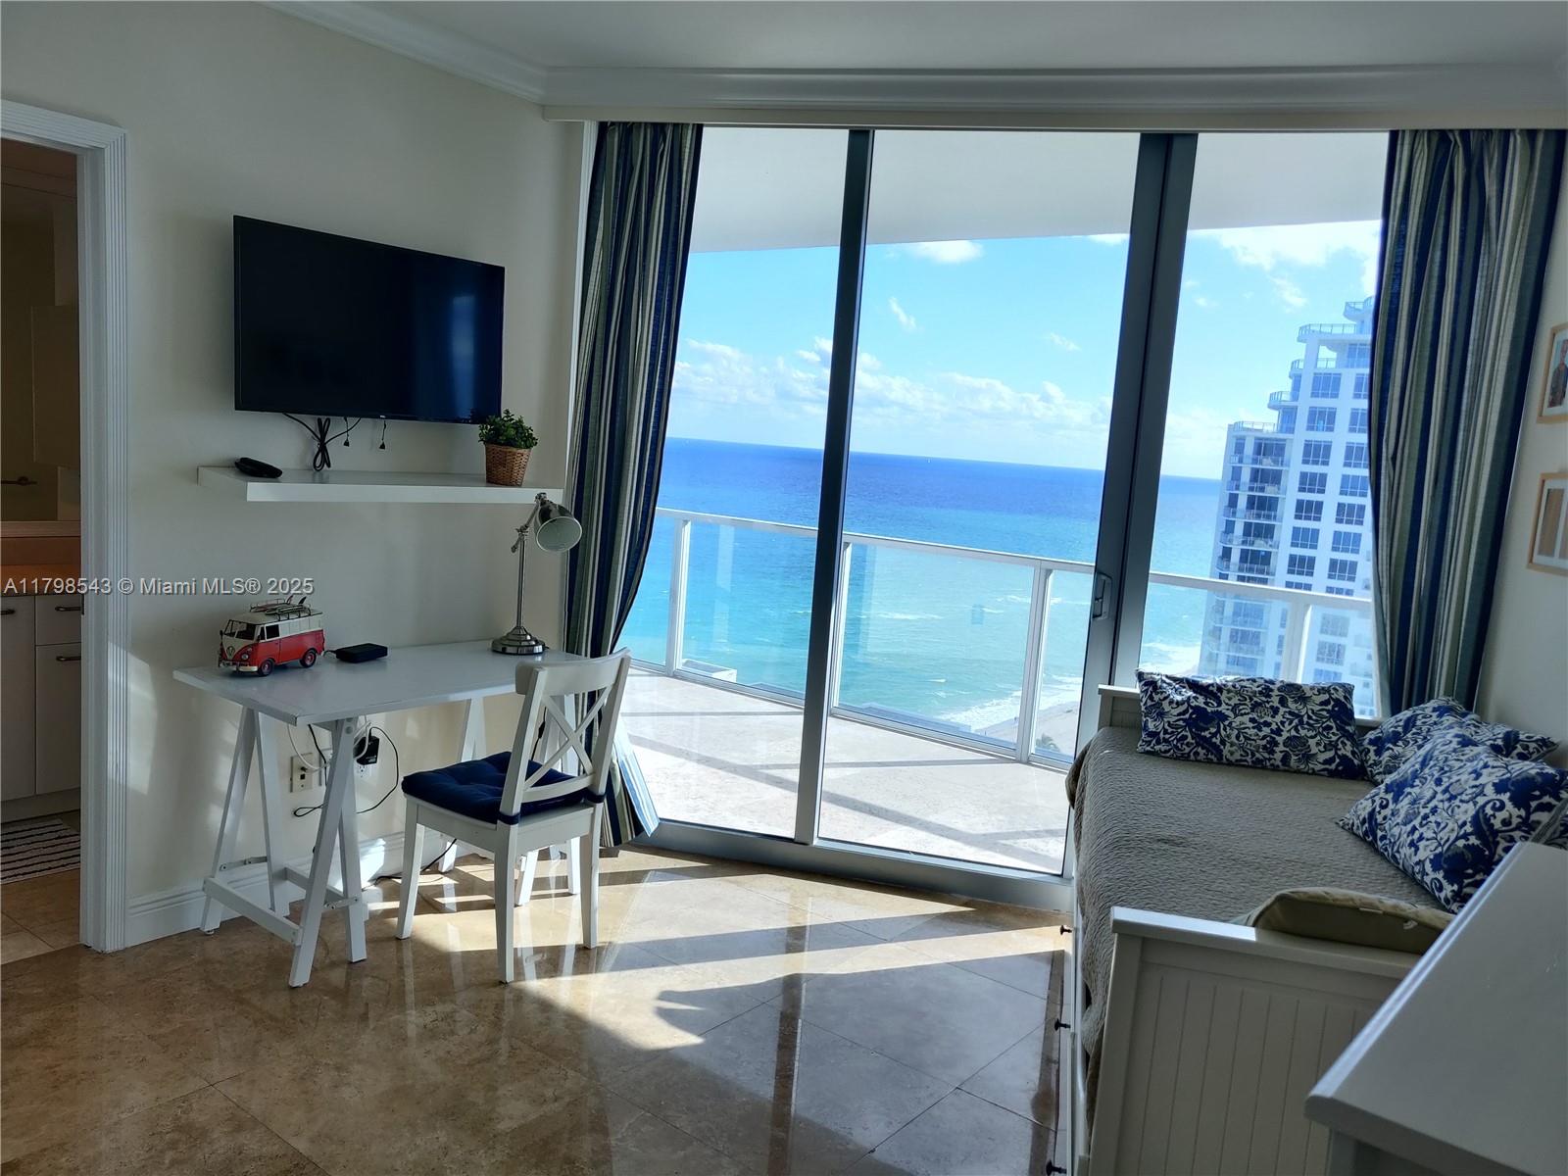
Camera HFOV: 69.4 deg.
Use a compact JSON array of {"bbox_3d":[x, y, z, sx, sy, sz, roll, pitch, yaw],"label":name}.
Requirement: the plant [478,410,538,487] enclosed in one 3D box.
[{"bbox_3d":[-0.923,-0.465,3.785,0.195,0.257,0.195,10,9,37],"label":"plant"}]

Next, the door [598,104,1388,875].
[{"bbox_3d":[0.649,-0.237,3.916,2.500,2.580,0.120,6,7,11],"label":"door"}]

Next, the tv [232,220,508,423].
[{"bbox_3d":[-1.248,-0.785,3.461,0.055,0.525,0.920,10,9,37],"label":"tv"}]

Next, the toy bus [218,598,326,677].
[{"bbox_3d":[-1.481,0.141,3.280,0.130,0.195,0.275,7,7,19],"label":"toy bus"}]

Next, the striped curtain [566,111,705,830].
[{"bbox_3d":[-0.523,-0.315,4.006,0.420,2.560,0.150,6,7,11],"label":"striped curtain"}]

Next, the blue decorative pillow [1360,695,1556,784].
[{"bbox_3d":[1.864,0.477,3.208,0.450,0.150,0.500,-37,-2,13],"label":"blue decorative pillow"}]

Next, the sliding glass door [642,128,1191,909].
[{"bbox_3d":[0.363,-0.245,3.971,1.800,2.620,0.120,6,7,11],"label":"sliding glass door"}]

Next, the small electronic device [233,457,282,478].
[{"bbox_3d":[-1.487,-0.341,3.188,0.145,0.040,0.090,10,9,37],"label":"small electronic device"}]

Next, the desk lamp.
[{"bbox_3d":[-0.845,-0.046,3.806,0.190,0.530,0.320,-2,10,-42],"label":"desk lamp"}]

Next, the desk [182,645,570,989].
[{"bbox_3d":[-1.119,0.634,3.497,0.620,0.780,1.165,10,9,37],"label":"desk"}]

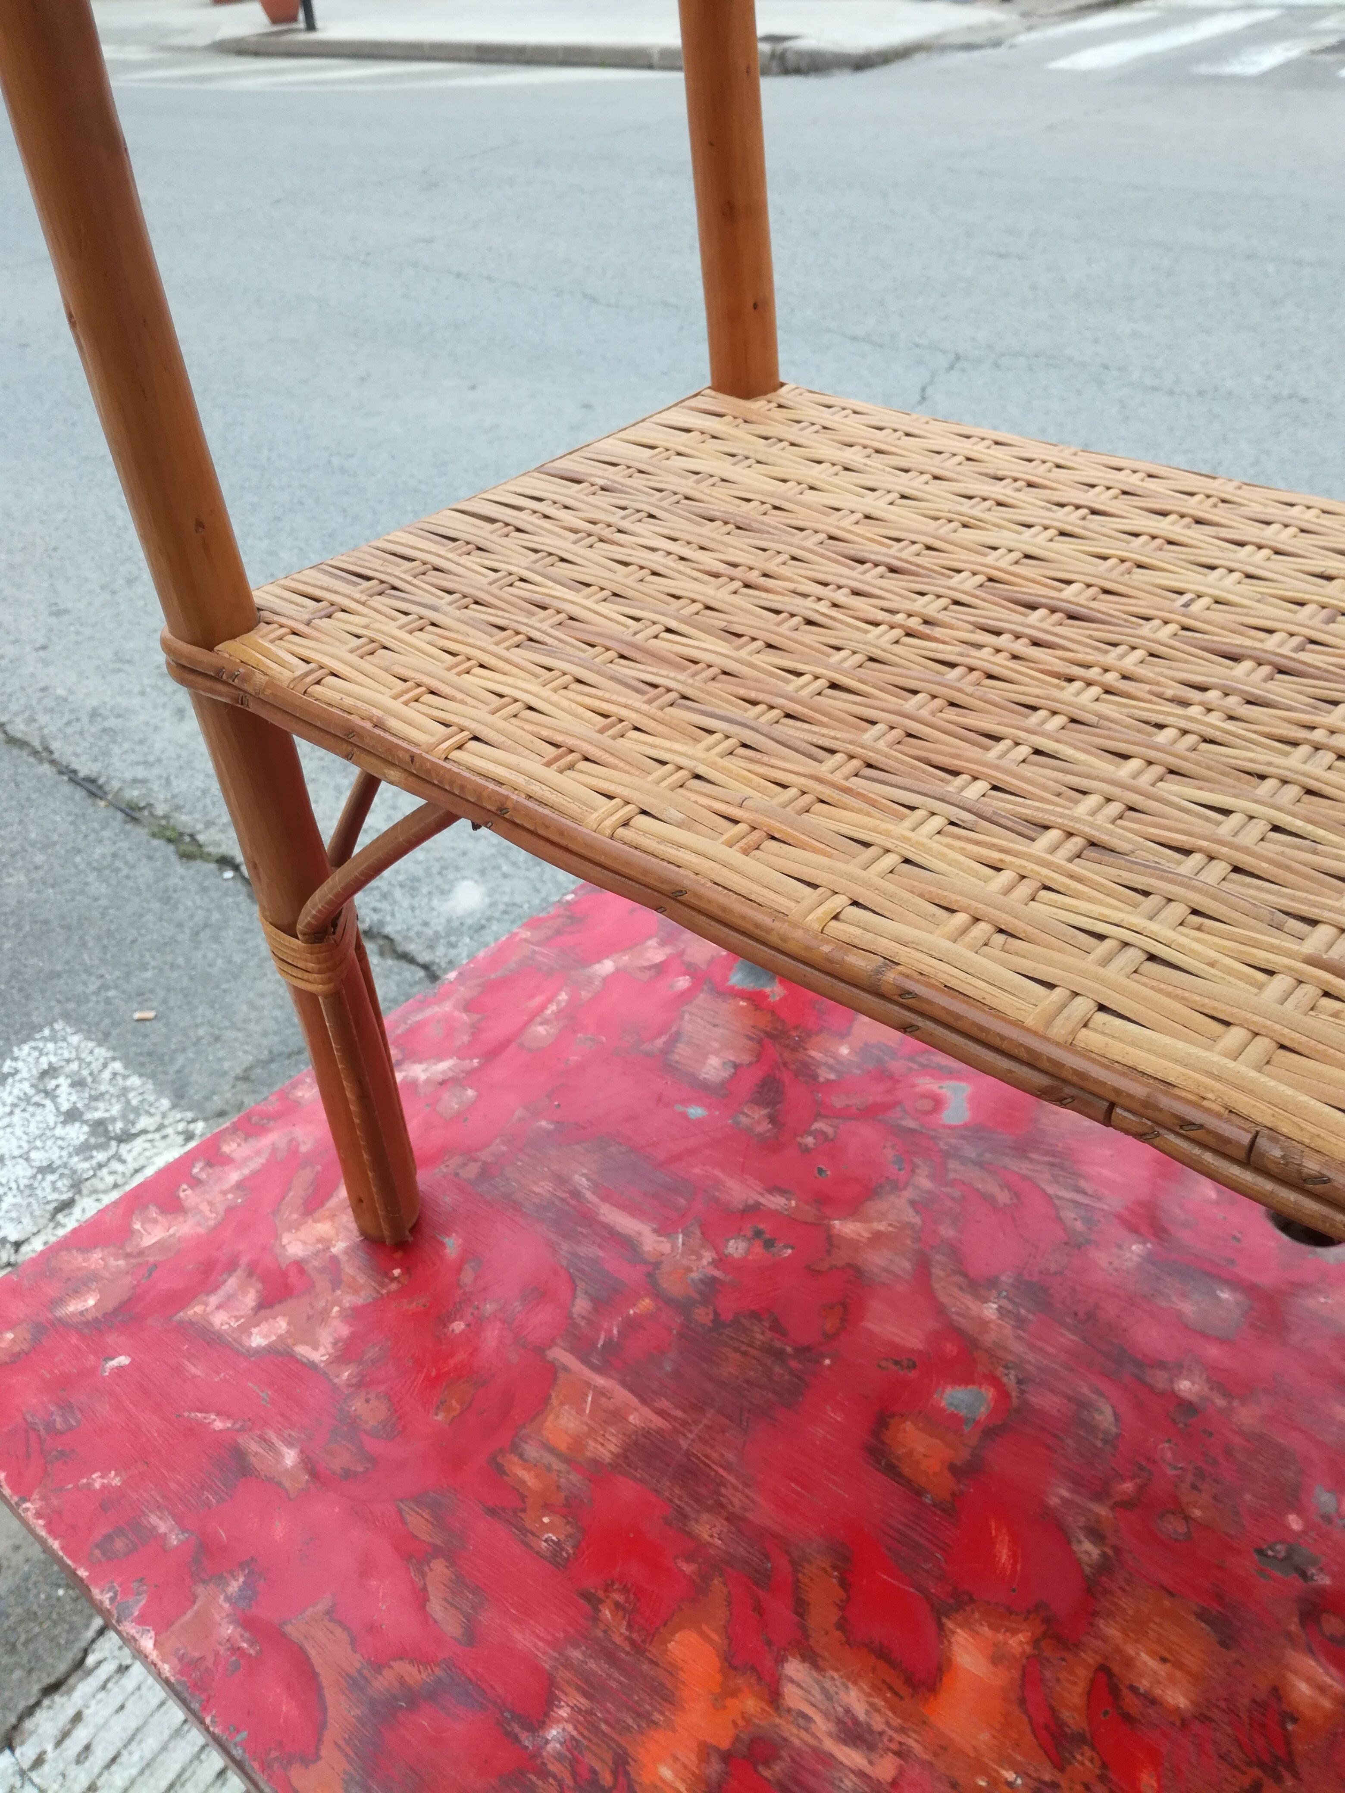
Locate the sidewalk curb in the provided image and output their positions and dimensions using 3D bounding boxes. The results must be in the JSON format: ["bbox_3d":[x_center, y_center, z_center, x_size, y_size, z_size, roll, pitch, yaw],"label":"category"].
[{"bbox_3d":[-0.636,-8.099,12.987,7.720,0.170,3.900,23,44,31],"label":"sidewalk curb"}]

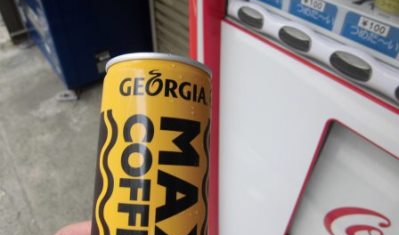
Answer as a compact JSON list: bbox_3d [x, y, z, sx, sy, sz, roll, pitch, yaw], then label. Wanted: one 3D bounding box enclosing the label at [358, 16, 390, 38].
[{"bbox_3d":[0.174,-0.090,0.298,0.002,0.010,0.031,-24,46,-27],"label":"label"}]

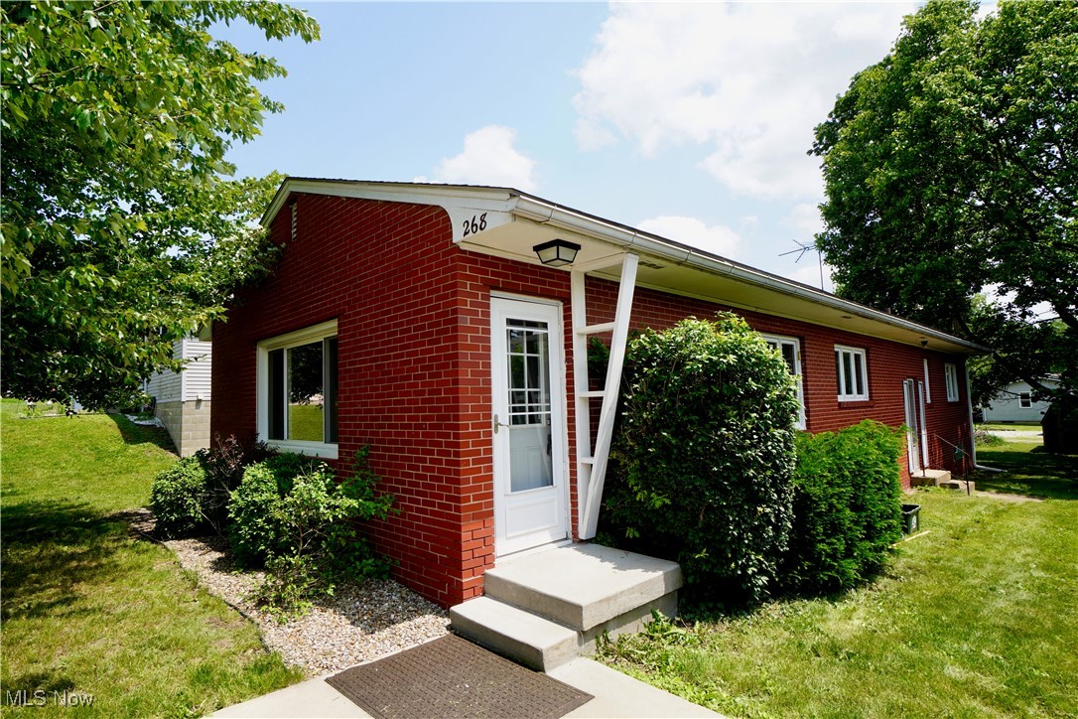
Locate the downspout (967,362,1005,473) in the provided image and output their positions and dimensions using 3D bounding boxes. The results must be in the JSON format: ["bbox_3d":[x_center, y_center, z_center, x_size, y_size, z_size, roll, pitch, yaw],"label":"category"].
[{"bbox_3d":[13.782,1.646,16.591,0.100,3.400,0.800,2,-6,-44],"label":"downspout"}]

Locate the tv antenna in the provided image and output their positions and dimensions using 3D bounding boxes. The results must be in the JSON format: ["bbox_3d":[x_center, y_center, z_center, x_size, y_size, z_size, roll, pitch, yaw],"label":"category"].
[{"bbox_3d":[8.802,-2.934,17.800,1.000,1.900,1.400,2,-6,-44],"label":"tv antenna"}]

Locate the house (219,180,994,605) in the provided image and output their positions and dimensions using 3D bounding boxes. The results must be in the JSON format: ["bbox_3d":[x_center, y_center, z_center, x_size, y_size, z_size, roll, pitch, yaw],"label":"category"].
[{"bbox_3d":[4.289,0.460,12.751,19.400,4.500,7.700,2,-6,-44],"label":"house"}]

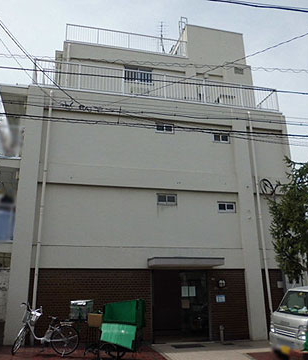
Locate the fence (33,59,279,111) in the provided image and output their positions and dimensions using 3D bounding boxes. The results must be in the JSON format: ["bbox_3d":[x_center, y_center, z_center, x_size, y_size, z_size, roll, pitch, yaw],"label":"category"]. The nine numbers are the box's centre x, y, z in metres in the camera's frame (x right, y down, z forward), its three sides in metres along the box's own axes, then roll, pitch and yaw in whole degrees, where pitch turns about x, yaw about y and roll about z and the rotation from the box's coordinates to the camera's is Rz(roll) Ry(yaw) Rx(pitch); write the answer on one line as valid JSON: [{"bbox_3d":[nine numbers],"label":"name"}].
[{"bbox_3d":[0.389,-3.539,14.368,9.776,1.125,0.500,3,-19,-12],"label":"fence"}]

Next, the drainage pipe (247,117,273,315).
[{"bbox_3d":[3.957,1.210,13.260,0.110,8.449,0.110,3,-19,-12],"label":"drainage pipe"}]

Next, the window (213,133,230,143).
[{"bbox_3d":[2.644,-1.608,13.962,0.684,0.360,0.100,3,-19,-12],"label":"window"}]

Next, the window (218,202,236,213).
[{"bbox_3d":[2.662,1.006,13.091,0.673,0.372,0.100,3,-19,-12],"label":"window"}]

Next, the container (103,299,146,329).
[{"bbox_3d":[-0.715,3.347,9.038,0.900,0.660,0.600,-5,-19,12],"label":"container"}]

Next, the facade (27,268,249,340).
[{"bbox_3d":[-0.288,3.963,11.455,7.056,2.171,0.250,3,-19,-12],"label":"facade"}]

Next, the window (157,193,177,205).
[{"bbox_3d":[0.473,0.703,12.665,0.723,0.393,0.100,3,-19,-12],"label":"window"}]

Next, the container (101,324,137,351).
[{"bbox_3d":[-0.821,3.779,8.705,0.850,0.570,0.520,-5,-19,12],"label":"container"}]

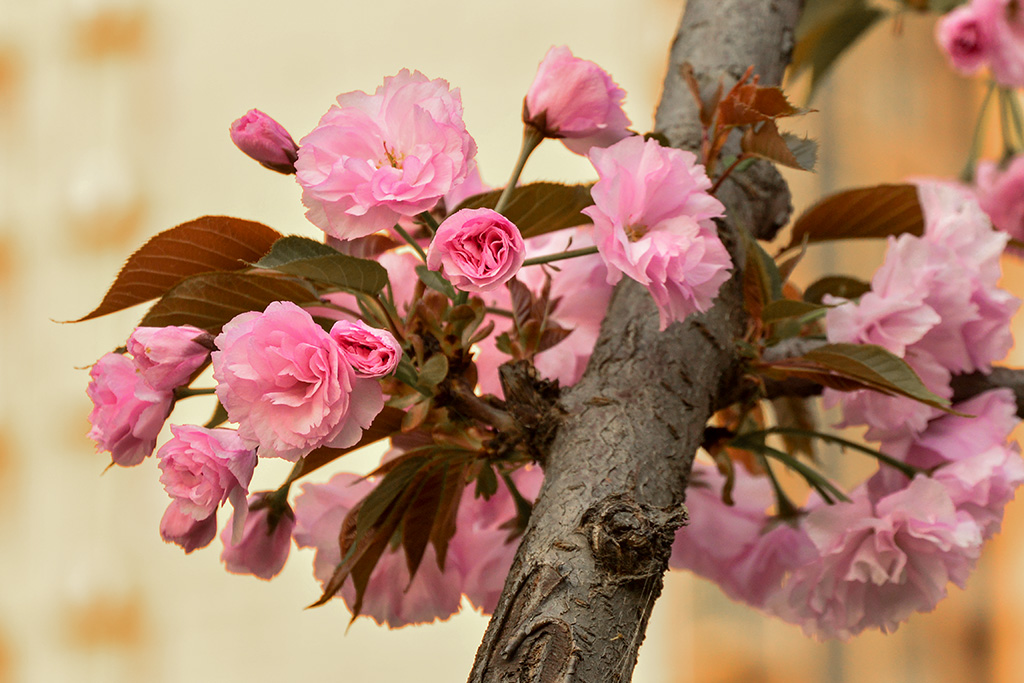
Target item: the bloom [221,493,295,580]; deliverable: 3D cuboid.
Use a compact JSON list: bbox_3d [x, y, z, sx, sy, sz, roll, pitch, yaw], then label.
[{"bbox_3d":[-0.072,0.056,1.960,0.019,0.025,0.020,18,6,4],"label":"bloom"}]

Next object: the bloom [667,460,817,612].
[{"bbox_3d":[0.071,0.059,2.090,0.047,0.044,0.042,-4,38,36],"label":"bloom"}]

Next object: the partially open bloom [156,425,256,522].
[{"bbox_3d":[-0.086,0.037,1.940,0.028,0.027,0.025,-6,11,40],"label":"partially open bloom"}]

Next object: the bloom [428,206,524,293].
[{"bbox_3d":[-0.010,-0.025,1.920,0.027,0.024,0.024,0,-18,-3],"label":"bloom"}]

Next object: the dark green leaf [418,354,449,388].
[{"bbox_3d":[-0.022,0.009,1.970,0.008,0.011,0.003,29,-13,7],"label":"dark green leaf"}]

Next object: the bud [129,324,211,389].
[{"bbox_3d":[-0.097,0.005,1.940,0.024,0.018,0.018,-14,-2,-21],"label":"bud"}]

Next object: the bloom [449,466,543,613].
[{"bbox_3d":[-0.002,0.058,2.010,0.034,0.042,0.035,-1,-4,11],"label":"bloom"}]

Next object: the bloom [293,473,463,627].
[{"bbox_3d":[-0.040,0.062,2.070,0.051,0.047,0.043,-2,33,23],"label":"bloom"}]

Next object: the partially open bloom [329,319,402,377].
[{"bbox_3d":[-0.042,0.002,1.960,0.021,0.018,0.021,0,15,3],"label":"partially open bloom"}]

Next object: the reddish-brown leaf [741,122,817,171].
[{"bbox_3d":[0.078,-0.057,2.020,0.022,0.013,0.014,9,-3,15],"label":"reddish-brown leaf"}]

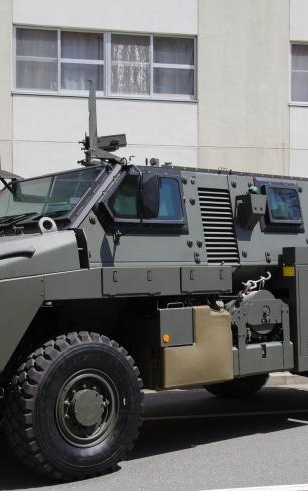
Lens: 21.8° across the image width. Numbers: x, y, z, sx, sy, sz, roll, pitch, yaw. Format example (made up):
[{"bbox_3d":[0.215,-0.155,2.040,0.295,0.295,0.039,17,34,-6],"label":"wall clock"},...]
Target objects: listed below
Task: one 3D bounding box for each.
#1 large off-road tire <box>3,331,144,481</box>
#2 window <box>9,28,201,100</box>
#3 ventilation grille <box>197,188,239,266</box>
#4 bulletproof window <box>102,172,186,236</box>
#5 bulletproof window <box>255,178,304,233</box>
[{"bbox_3d":[-0.630,1.306,6.509,1.130,1.130,0.365,1,-3,-39],"label":"large off-road tire"},{"bbox_3d":[-0.989,-3.911,17.255,3.970,1.370,0.150,0,-1,-13],"label":"window"},{"bbox_3d":[0.614,-0.177,7.616,0.412,0.740,0.060,1,-12,-39],"label":"ventilation grille"},{"bbox_3d":[-0.092,-0.399,7.029,1.060,0.596,0.100,1,-12,-39],"label":"bulletproof window"},{"bbox_3d":[1.326,-0.408,8.197,0.655,0.554,0.100,1,-12,-39],"label":"bulletproof window"}]

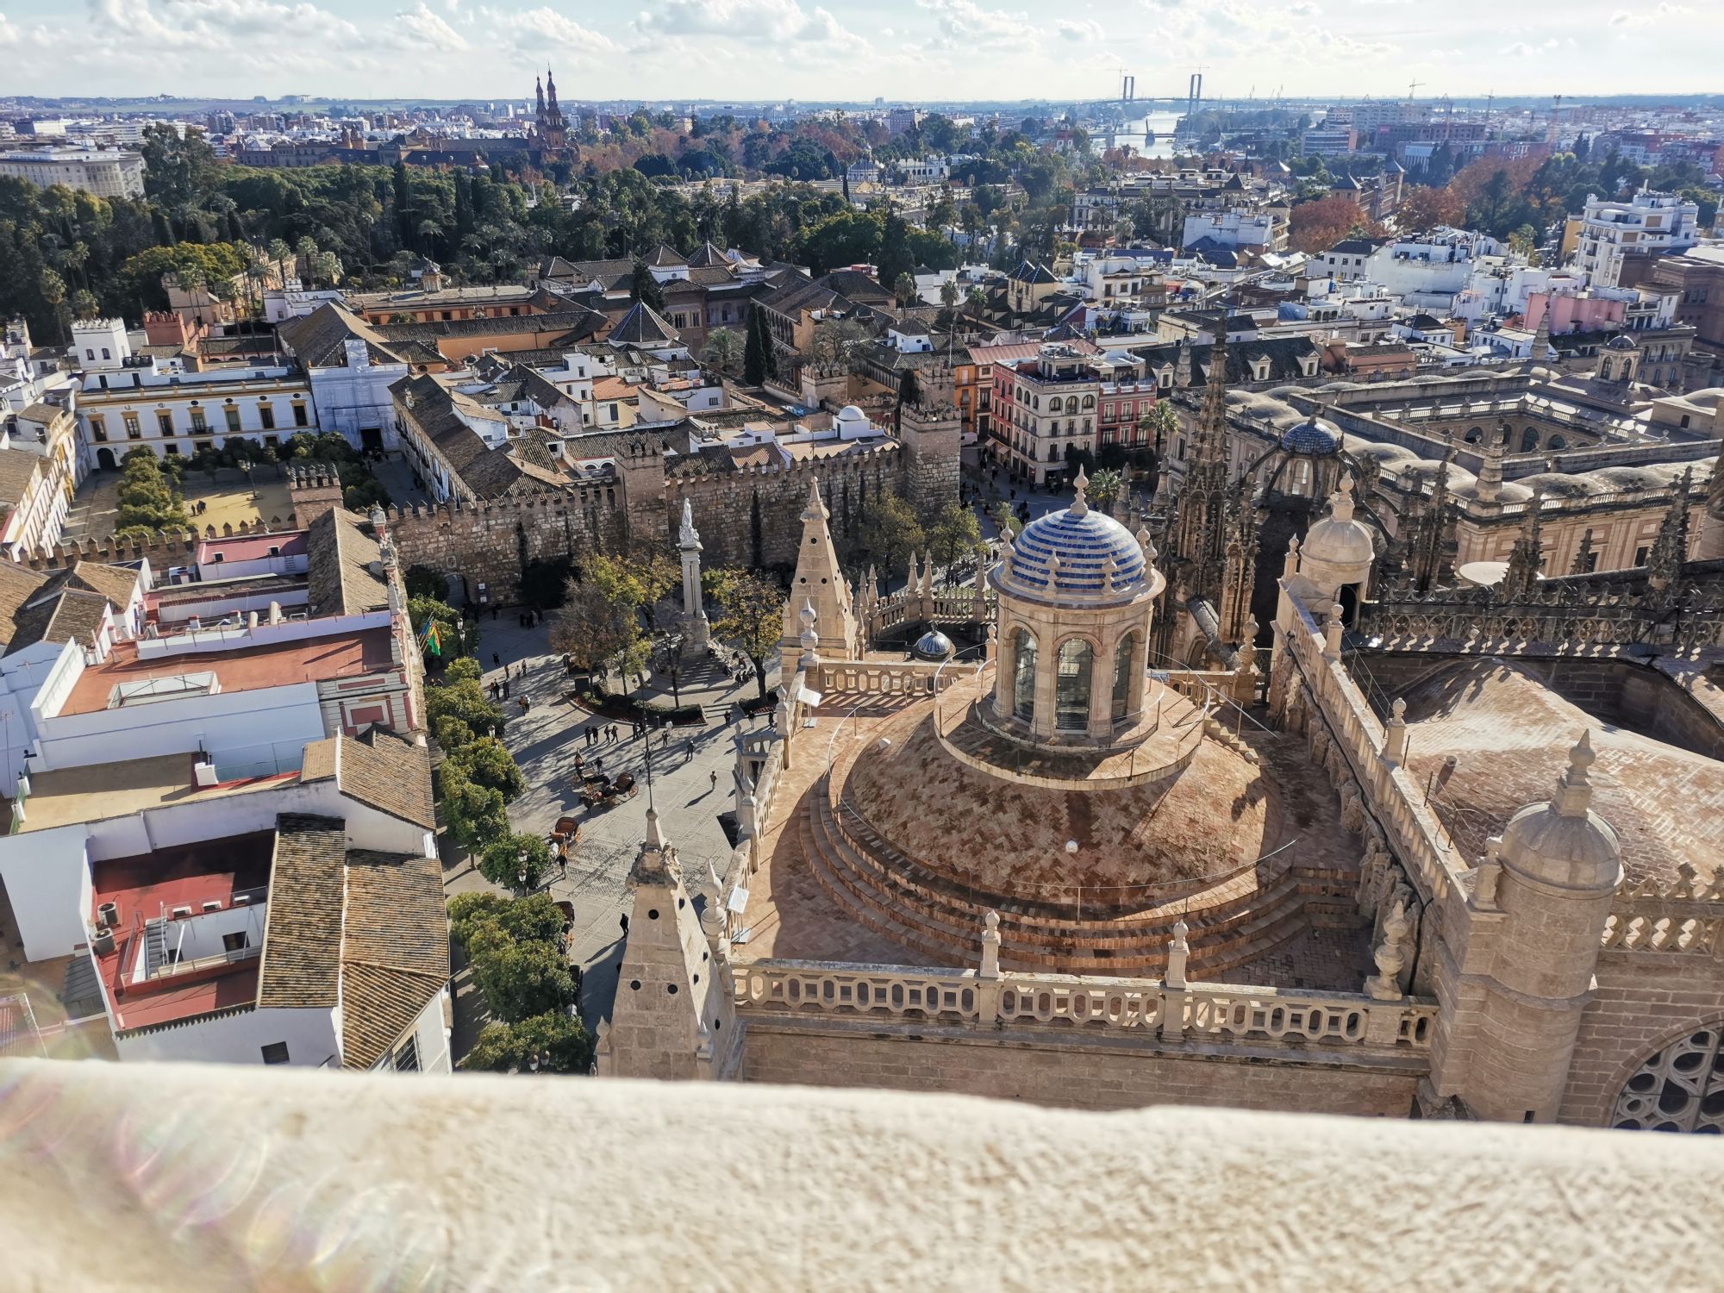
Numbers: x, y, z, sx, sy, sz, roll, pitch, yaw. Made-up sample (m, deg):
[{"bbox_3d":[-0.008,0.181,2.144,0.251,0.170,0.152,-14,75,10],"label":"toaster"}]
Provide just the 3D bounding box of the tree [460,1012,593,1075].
[{"bbox_3d":[-18.368,23.078,71.338,7.000,5.800,6.200,0,23,0],"label":"tree"}]

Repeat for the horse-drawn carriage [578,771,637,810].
[{"bbox_3d":[-20.273,11.661,102.853,4.900,2.300,1.700,-15,27,-32],"label":"horse-drawn carriage"}]

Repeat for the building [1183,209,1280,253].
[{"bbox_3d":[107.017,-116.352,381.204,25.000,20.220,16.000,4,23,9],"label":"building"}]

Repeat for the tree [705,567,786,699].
[{"bbox_3d":[-10.721,-0.714,123.652,8.000,12.200,8.000,0,23,0],"label":"tree"}]

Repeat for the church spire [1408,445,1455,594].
[{"bbox_3d":[26.196,-5.093,59.804,1.350,8.400,1.350,2,23,5],"label":"church spire"}]

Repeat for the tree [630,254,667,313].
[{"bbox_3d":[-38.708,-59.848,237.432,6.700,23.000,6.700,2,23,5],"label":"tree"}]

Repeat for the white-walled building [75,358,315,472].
[{"bbox_3d":[-106.300,-38.828,209.480,32.500,15.900,12.000,-9,25,-20],"label":"white-walled building"}]

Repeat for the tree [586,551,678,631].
[{"bbox_3d":[-24.921,-5.838,140.493,9.300,9.000,9.000,0,23,0],"label":"tree"}]

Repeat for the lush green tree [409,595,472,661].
[{"bbox_3d":[-41.695,-1.658,128.390,6.400,6.800,6.200,0,23,0],"label":"lush green tree"}]

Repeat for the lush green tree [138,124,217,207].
[{"bbox_3d":[-269.171,-184.583,513.788,24.000,42.000,23.000,0,23,0],"label":"lush green tree"}]

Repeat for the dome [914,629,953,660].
[{"bbox_3d":[3.435,-0.038,62.289,2.000,1.250,2.000,2,23,6],"label":"dome"}]

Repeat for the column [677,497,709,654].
[{"bbox_3d":[-16.383,-6.917,124.667,2.900,15.350,2.900,2,23,5],"label":"column"}]

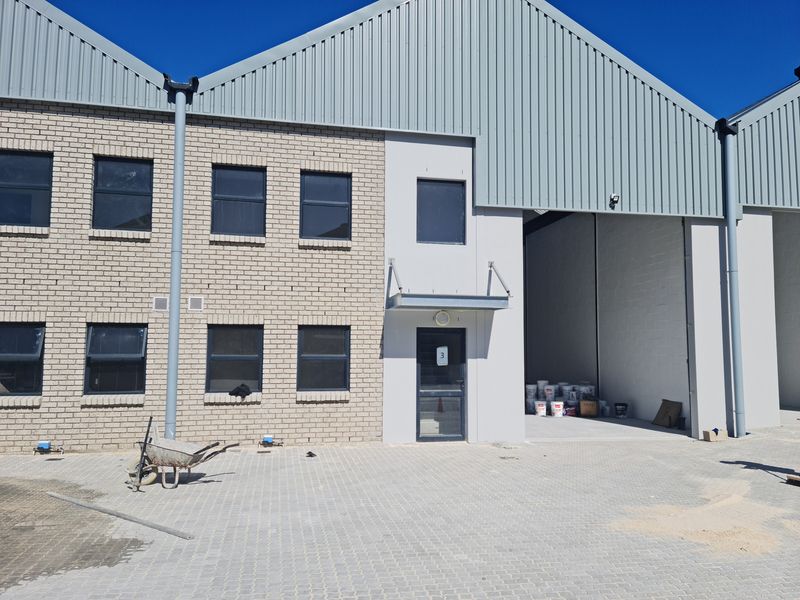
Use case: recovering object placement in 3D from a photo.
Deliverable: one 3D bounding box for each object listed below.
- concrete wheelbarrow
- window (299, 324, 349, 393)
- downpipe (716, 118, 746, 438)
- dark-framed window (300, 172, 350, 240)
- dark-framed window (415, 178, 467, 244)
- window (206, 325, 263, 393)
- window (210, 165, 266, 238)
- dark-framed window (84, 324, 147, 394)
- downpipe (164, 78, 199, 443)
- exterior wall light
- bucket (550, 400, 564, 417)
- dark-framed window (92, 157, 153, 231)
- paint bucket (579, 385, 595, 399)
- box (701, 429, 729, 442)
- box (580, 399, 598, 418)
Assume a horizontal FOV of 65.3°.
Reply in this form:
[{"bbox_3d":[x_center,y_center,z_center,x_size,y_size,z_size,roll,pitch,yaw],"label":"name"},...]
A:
[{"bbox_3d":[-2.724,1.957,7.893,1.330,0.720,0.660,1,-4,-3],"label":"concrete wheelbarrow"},{"bbox_3d":[-1.350,1.040,11.143,0.940,1.180,0.100,1,-5,-12],"label":"window"},{"bbox_3d":[6.702,-0.485,12.542,0.480,6.300,0.280,1,-5,-12],"label":"downpipe"},{"bbox_3d":[-1.342,-1.720,11.372,0.940,1.230,0.100,1,-5,-12],"label":"dark-framed window"},{"bbox_3d":[0.801,-1.670,11.839,0.940,1.230,0.100,1,-5,-12],"label":"dark-framed window"},{"bbox_3d":[-2.839,1.014,10.770,0.920,1.180,0.090,1,-5,-12],"label":"window"},{"bbox_3d":[-2.845,-1.765,11.045,0.940,1.230,0.100,1,-5,-12],"label":"window"},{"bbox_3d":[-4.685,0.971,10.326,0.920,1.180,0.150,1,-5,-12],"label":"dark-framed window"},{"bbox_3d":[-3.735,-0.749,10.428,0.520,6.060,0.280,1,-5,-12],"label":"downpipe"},{"bbox_3d":[0.795,0.347,11.449,0.260,0.260,0.100,1,-5,-12],"label":"exterior wall light"},{"bbox_3d":[4.024,2.797,15.941,0.310,0.380,0.310,-1,-5,14],"label":"bucket"},{"bbox_3d":[-4.720,-1.815,10.637,0.940,1.230,0.100,1,-5,-12],"label":"dark-framed window"},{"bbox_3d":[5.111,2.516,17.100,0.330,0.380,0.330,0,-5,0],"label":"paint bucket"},{"bbox_3d":[6.267,2.703,12.404,0.410,0.200,0.200,1,-5,-12],"label":"box"},{"bbox_3d":[4.879,2.793,16.066,0.430,0.400,0.360,0,-5,8],"label":"box"}]

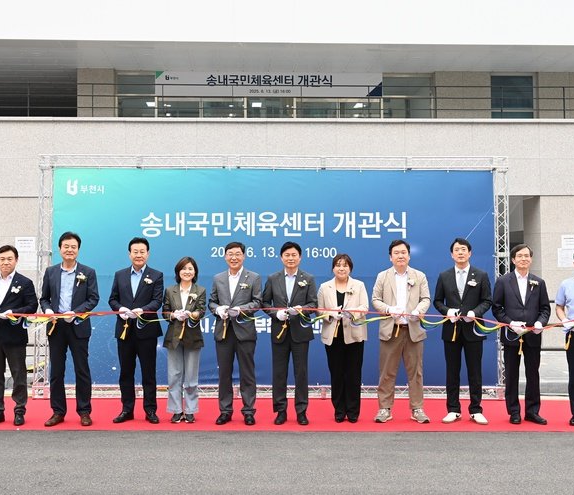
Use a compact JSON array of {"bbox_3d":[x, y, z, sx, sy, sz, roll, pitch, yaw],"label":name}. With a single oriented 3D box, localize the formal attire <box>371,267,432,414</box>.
[{"bbox_3d":[1.111,0.887,6.830,0.560,1.400,0.370,0,-1,6],"label":"formal attire"}]

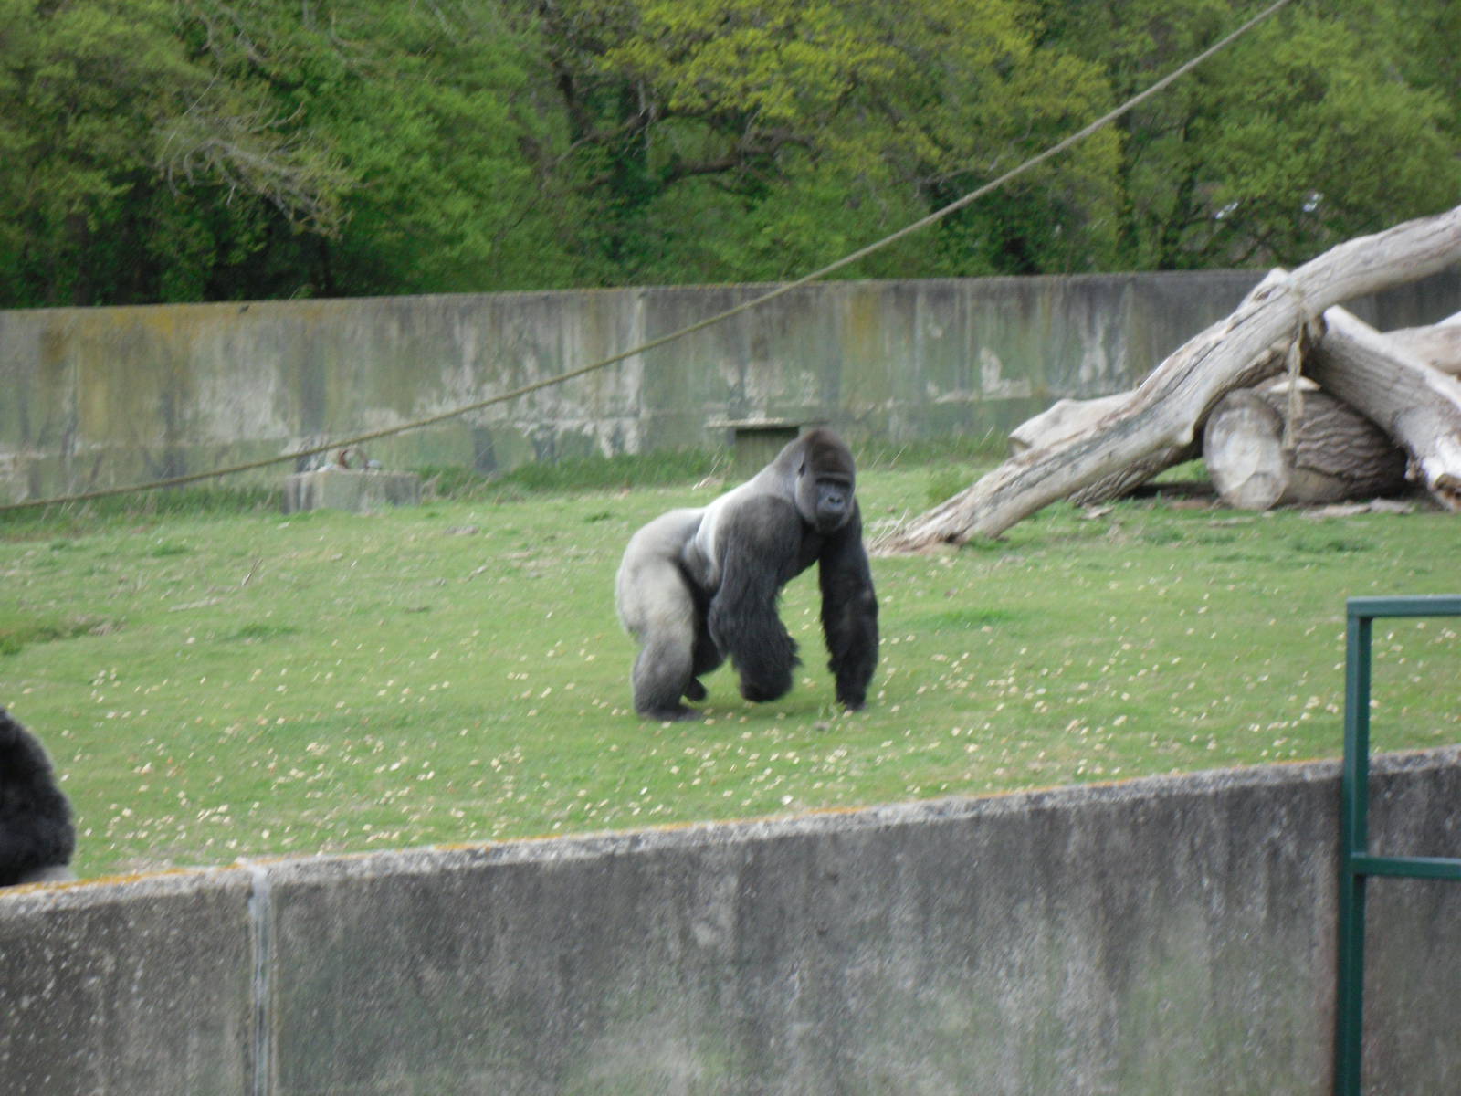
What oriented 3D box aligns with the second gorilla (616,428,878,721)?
[{"bbox_3d":[0.070,0.100,19.900,1.200,1.280,0.740,3,6,34],"label":"second gorilla"}]

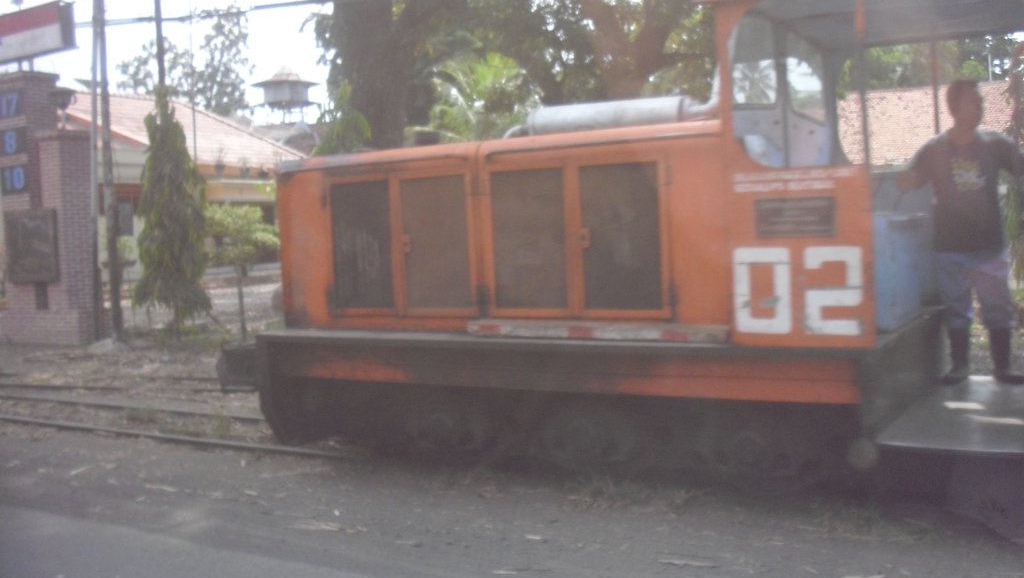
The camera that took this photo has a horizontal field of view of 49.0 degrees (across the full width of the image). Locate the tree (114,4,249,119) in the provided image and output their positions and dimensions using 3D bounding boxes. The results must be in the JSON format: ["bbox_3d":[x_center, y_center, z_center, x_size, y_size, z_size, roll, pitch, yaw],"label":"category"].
[{"bbox_3d":[-13.795,-6.430,48.319,5.800,11.290,5.600,-2,3,0],"label":"tree"}]

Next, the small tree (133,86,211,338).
[{"bbox_3d":[-4.798,-1.072,16.002,1.080,3.591,1.080,-2,3,0],"label":"small tree"}]

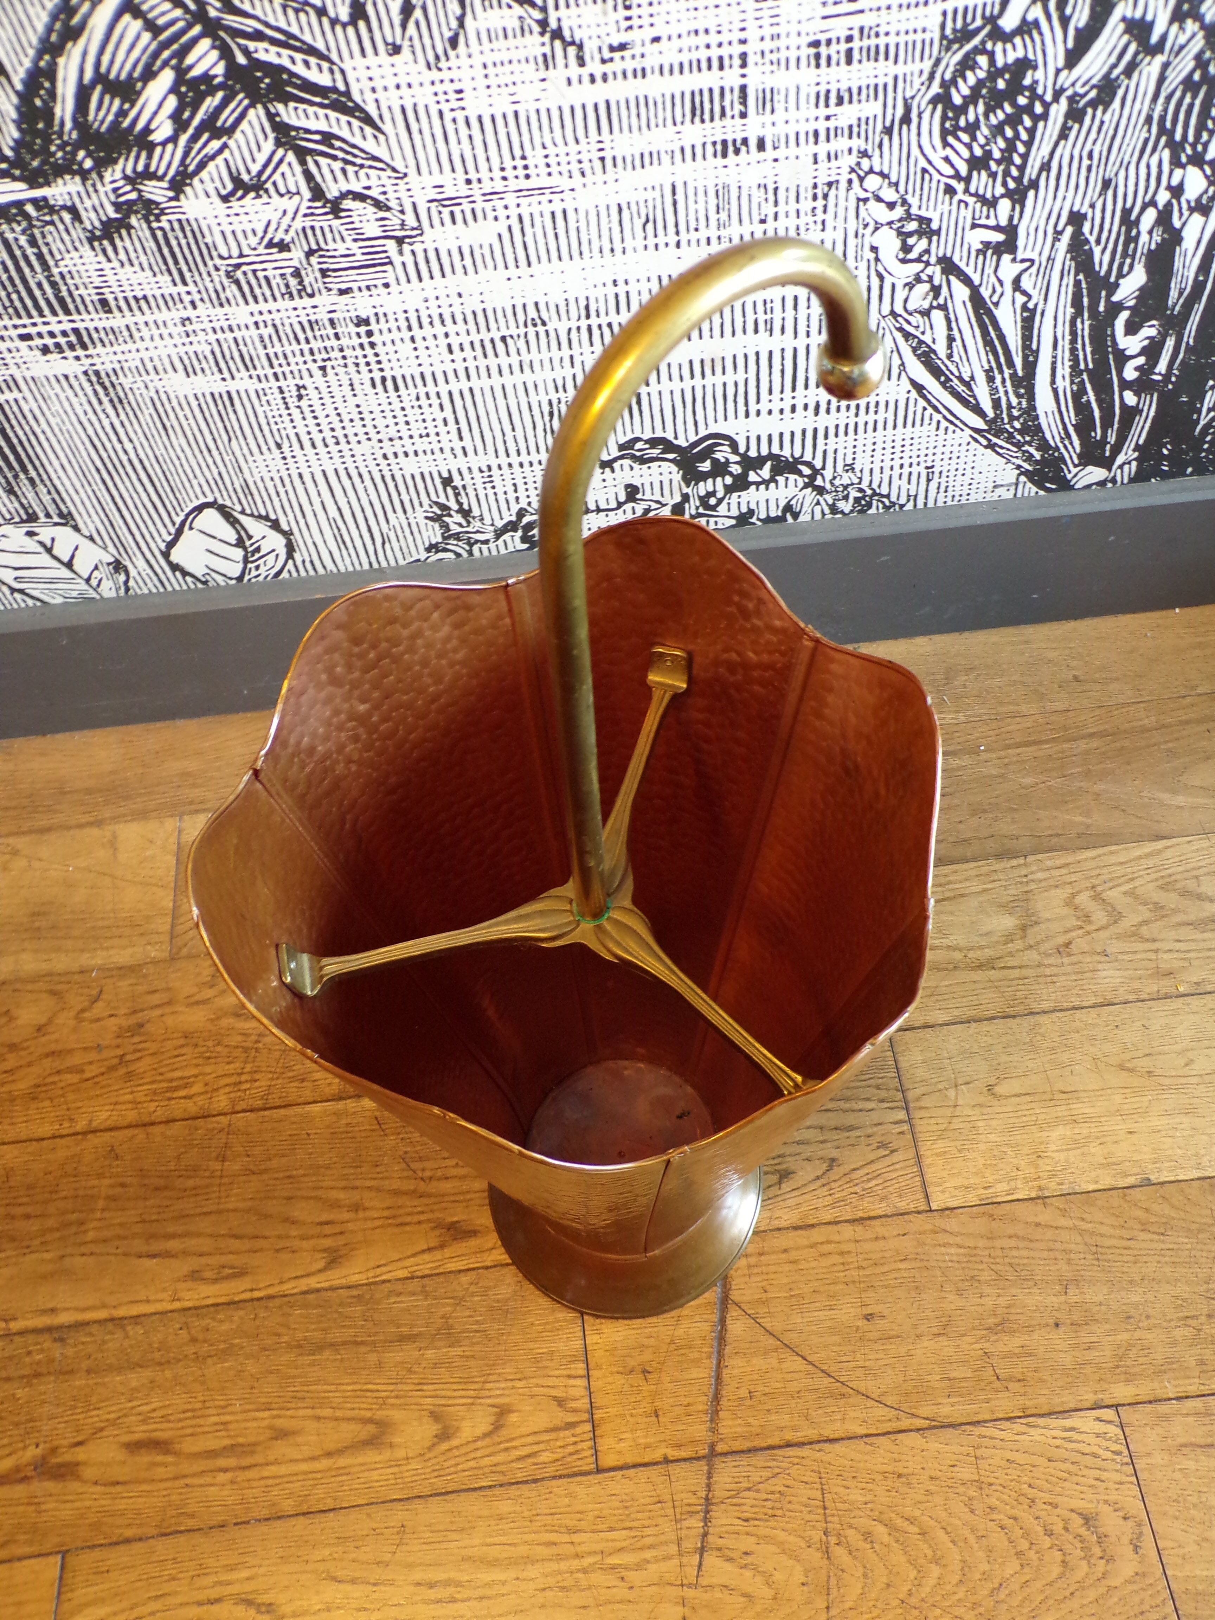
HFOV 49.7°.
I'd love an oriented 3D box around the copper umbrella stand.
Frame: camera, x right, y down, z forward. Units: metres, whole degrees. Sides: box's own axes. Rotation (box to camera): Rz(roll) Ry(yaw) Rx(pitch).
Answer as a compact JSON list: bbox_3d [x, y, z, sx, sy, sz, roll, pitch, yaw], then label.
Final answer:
[{"bbox_3d":[-0.006,0.074,0.686,0.316,0.722,0.327,-35,61,-19],"label":"copper umbrella stand"}]

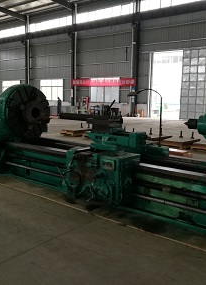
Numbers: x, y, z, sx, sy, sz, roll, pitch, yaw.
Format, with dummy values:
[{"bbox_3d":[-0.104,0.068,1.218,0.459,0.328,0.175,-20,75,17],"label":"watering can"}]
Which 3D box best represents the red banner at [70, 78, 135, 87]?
[{"bbox_3d":[-0.165,-5.369,26.717,7.280,0.707,0.060,7,11,37],"label":"red banner"}]

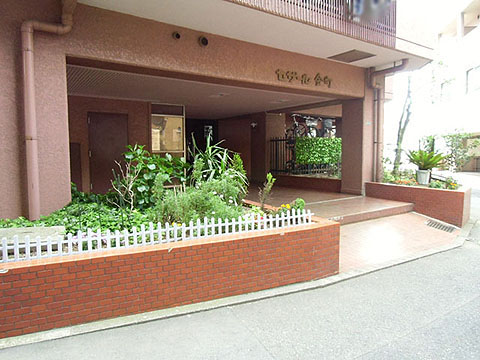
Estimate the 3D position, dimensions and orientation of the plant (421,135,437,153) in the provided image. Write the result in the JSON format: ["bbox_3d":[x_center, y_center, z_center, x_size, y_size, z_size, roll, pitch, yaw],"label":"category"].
[{"bbox_3d":[7.080,-1.333,12.500,0.620,0.800,0.600,-3,5,-33],"label":"plant"}]

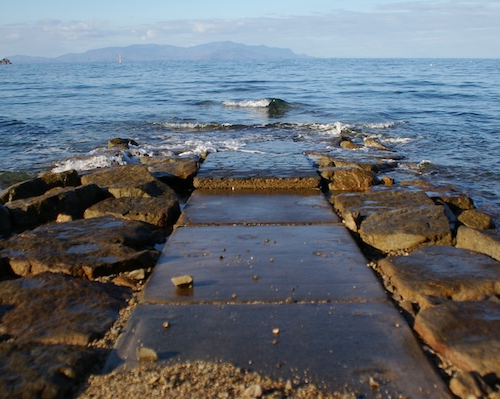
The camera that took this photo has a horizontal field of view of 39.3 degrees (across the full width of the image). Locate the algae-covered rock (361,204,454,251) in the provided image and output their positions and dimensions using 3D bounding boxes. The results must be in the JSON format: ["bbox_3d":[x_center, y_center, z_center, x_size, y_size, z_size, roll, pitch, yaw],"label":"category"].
[{"bbox_3d":[1.747,0.312,7.978,0.970,0.310,1.164,0,11,0],"label":"algae-covered rock"}]

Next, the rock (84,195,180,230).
[{"bbox_3d":[-1.429,0.184,8.864,1.076,0.320,0.921,0,11,0],"label":"rock"}]

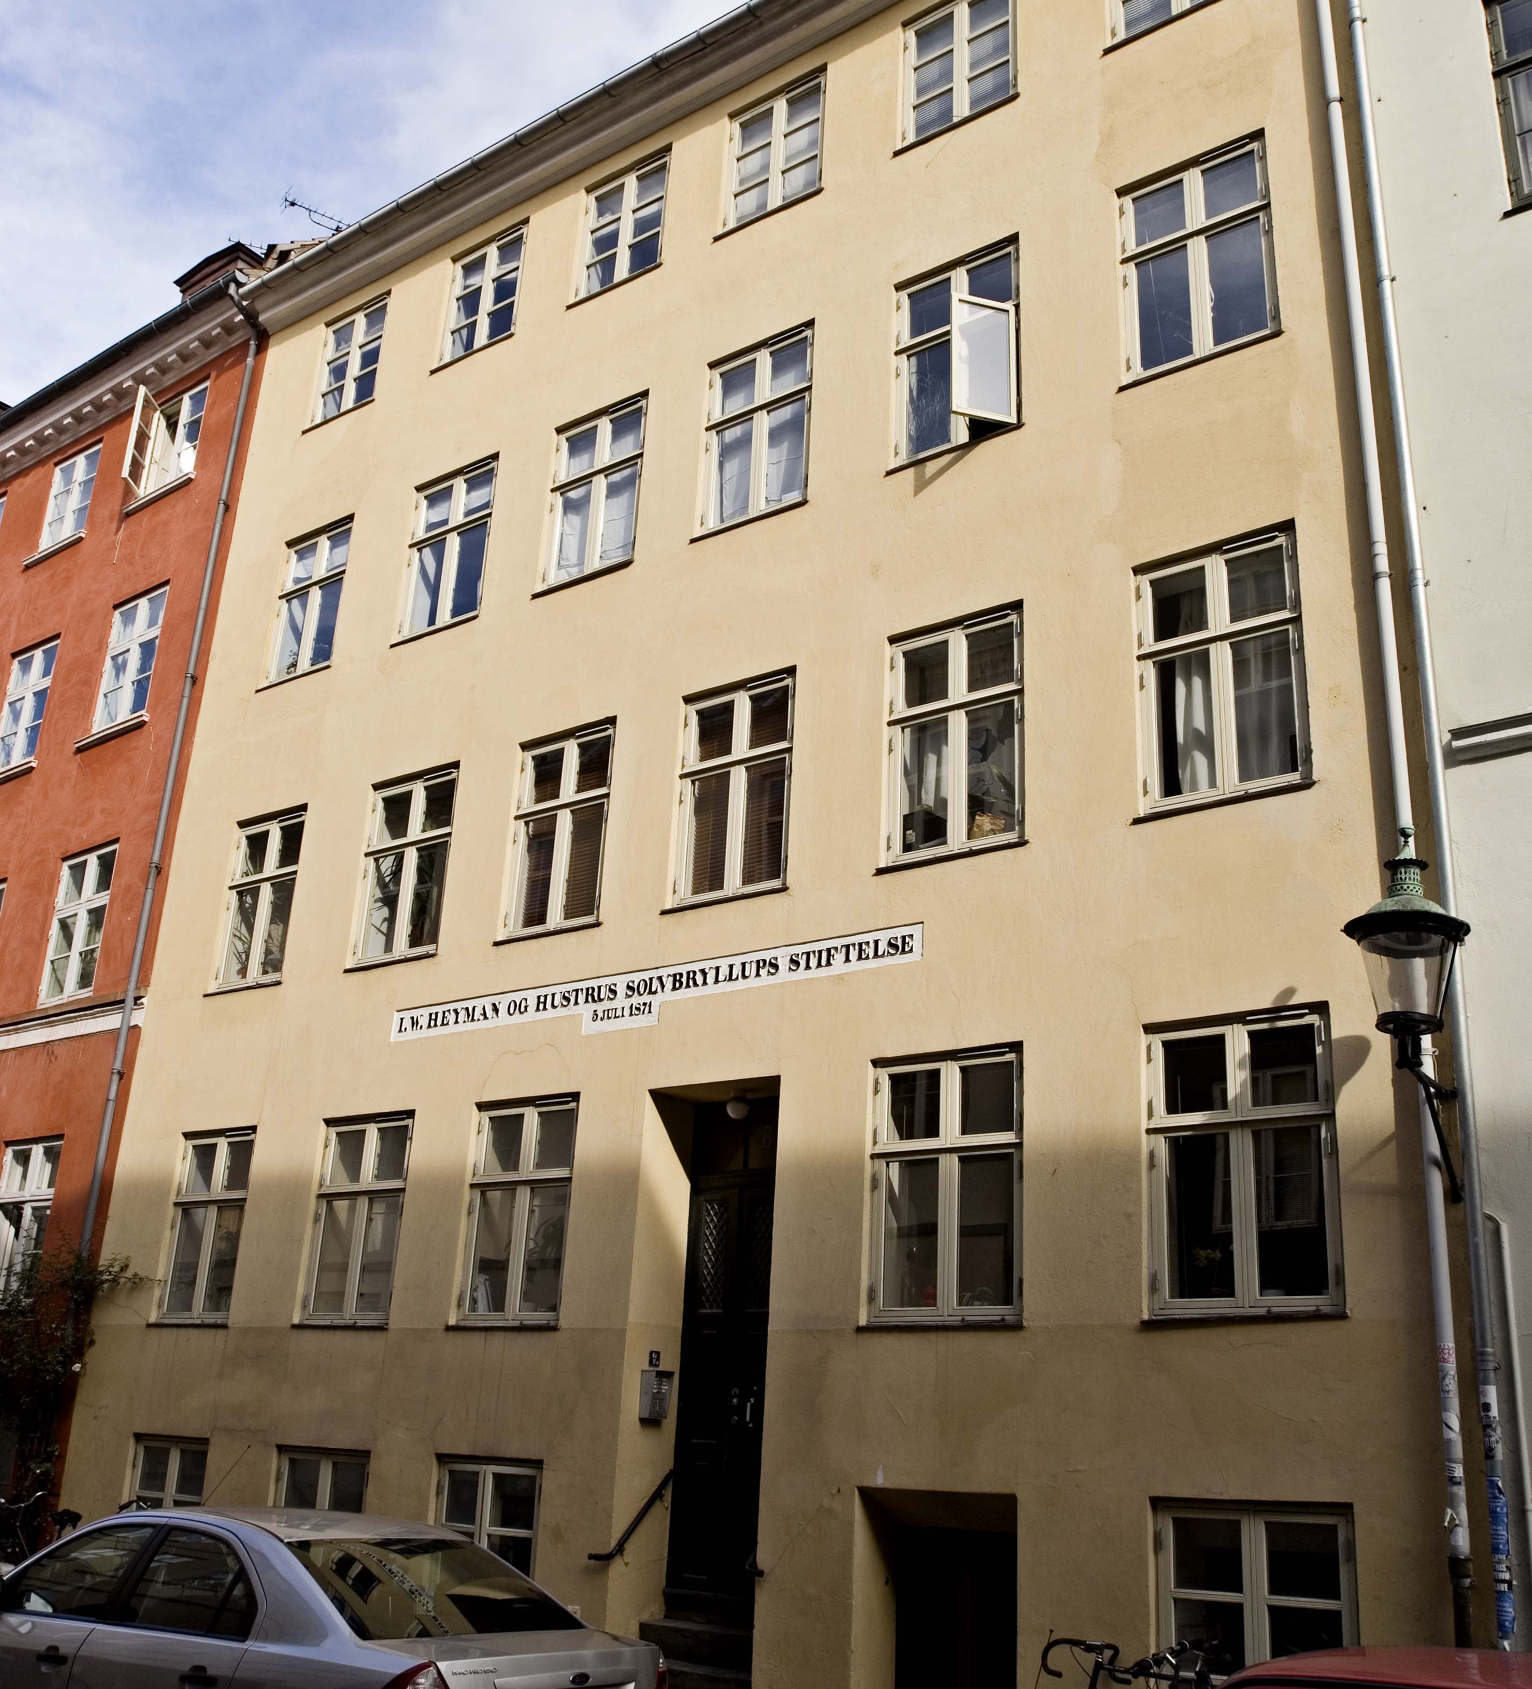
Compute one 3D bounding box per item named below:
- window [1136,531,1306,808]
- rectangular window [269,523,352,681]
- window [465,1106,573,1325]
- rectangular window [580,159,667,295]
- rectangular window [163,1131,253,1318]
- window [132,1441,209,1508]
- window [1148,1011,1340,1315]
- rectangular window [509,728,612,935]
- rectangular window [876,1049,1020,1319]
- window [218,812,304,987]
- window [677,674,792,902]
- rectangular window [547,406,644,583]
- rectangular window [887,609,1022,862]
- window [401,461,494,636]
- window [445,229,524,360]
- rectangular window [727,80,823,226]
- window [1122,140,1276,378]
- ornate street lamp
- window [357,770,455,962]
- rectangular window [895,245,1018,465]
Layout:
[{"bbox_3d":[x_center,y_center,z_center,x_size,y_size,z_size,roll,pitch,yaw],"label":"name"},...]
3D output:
[{"bbox_3d":[2.831,-1.066,9.966,1.041,1.705,0.130,-12,-26,33],"label":"window"},{"bbox_3d":[-4.571,-2.436,16.264,1.001,1.642,0.130,-12,-26,33],"label":"rectangular window"},{"bbox_3d":[-1.751,2.712,11.764,0.962,1.600,0.120,-12,-26,33],"label":"window"},{"bbox_3d":[-1.276,-5.787,15.114,1.000,1.279,0.120,-12,-26,33],"label":"rectangular window"},{"bbox_3d":[-4.641,3.198,13.396,1.027,1.581,0.150,-12,-25,34],"label":"rectangular window"},{"bbox_3d":[-4.787,5.300,12.956,0.885,0.860,0.120,-12,-26,33],"label":"window"},{"bbox_3d":[2.640,1.777,8.812,1.033,1.636,0.120,-12,-26,33],"label":"window"},{"bbox_3d":[-1.605,-0.088,12.946,1.003,1.668,0.130,-12,-26,33],"label":"rectangular window"},{"bbox_3d":[1.077,2.015,9.444,1.052,1.569,0.150,-12,-25,34],"label":"rectangular window"},{"bbox_3d":[-4.670,0.521,15.034,0.973,1.645,0.130,-12,-26,33],"label":"window"},{"bbox_3d":[-0.191,-0.410,12.001,1.027,1.686,0.130,-12,-26,33],"label":"window"},{"bbox_3d":[-1.478,-3.099,14.178,1.031,1.617,0.130,-12,-26,33],"label":"rectangular window"},{"bbox_3d":[1.318,-0.729,10.982,1.052,1.704,0.130,-12,-26,33],"label":"rectangular window"},{"bbox_3d":[-2.920,-2.740,15.041,1.040,1.657,0.120,-12,-26,33],"label":"window"},{"bbox_3d":[-2.822,-5.573,16.304,1.026,1.277,0.130,-12,-26,33],"label":"window"},{"bbox_3d":[0.136,-6.081,14.162,1.015,1.294,0.120,-12,-26,33],"label":"rectangular window"},{"bbox_3d":[2.834,-3.812,10.477,1.035,1.581,0.150,-12,-25,34],"label":"window"},{"bbox_3d":[3.102,0.782,7.570,0.570,1.630,1.085,-12,-25,34],"label":"ornate street lamp"},{"bbox_3d":[-3.047,0.216,13.846,1.003,1.667,0.120,-12,-26,33],"label":"window"},{"bbox_3d":[1.282,-3.559,11.332,1.052,1.581,0.480,-12,-25,34],"label":"rectangular window"}]

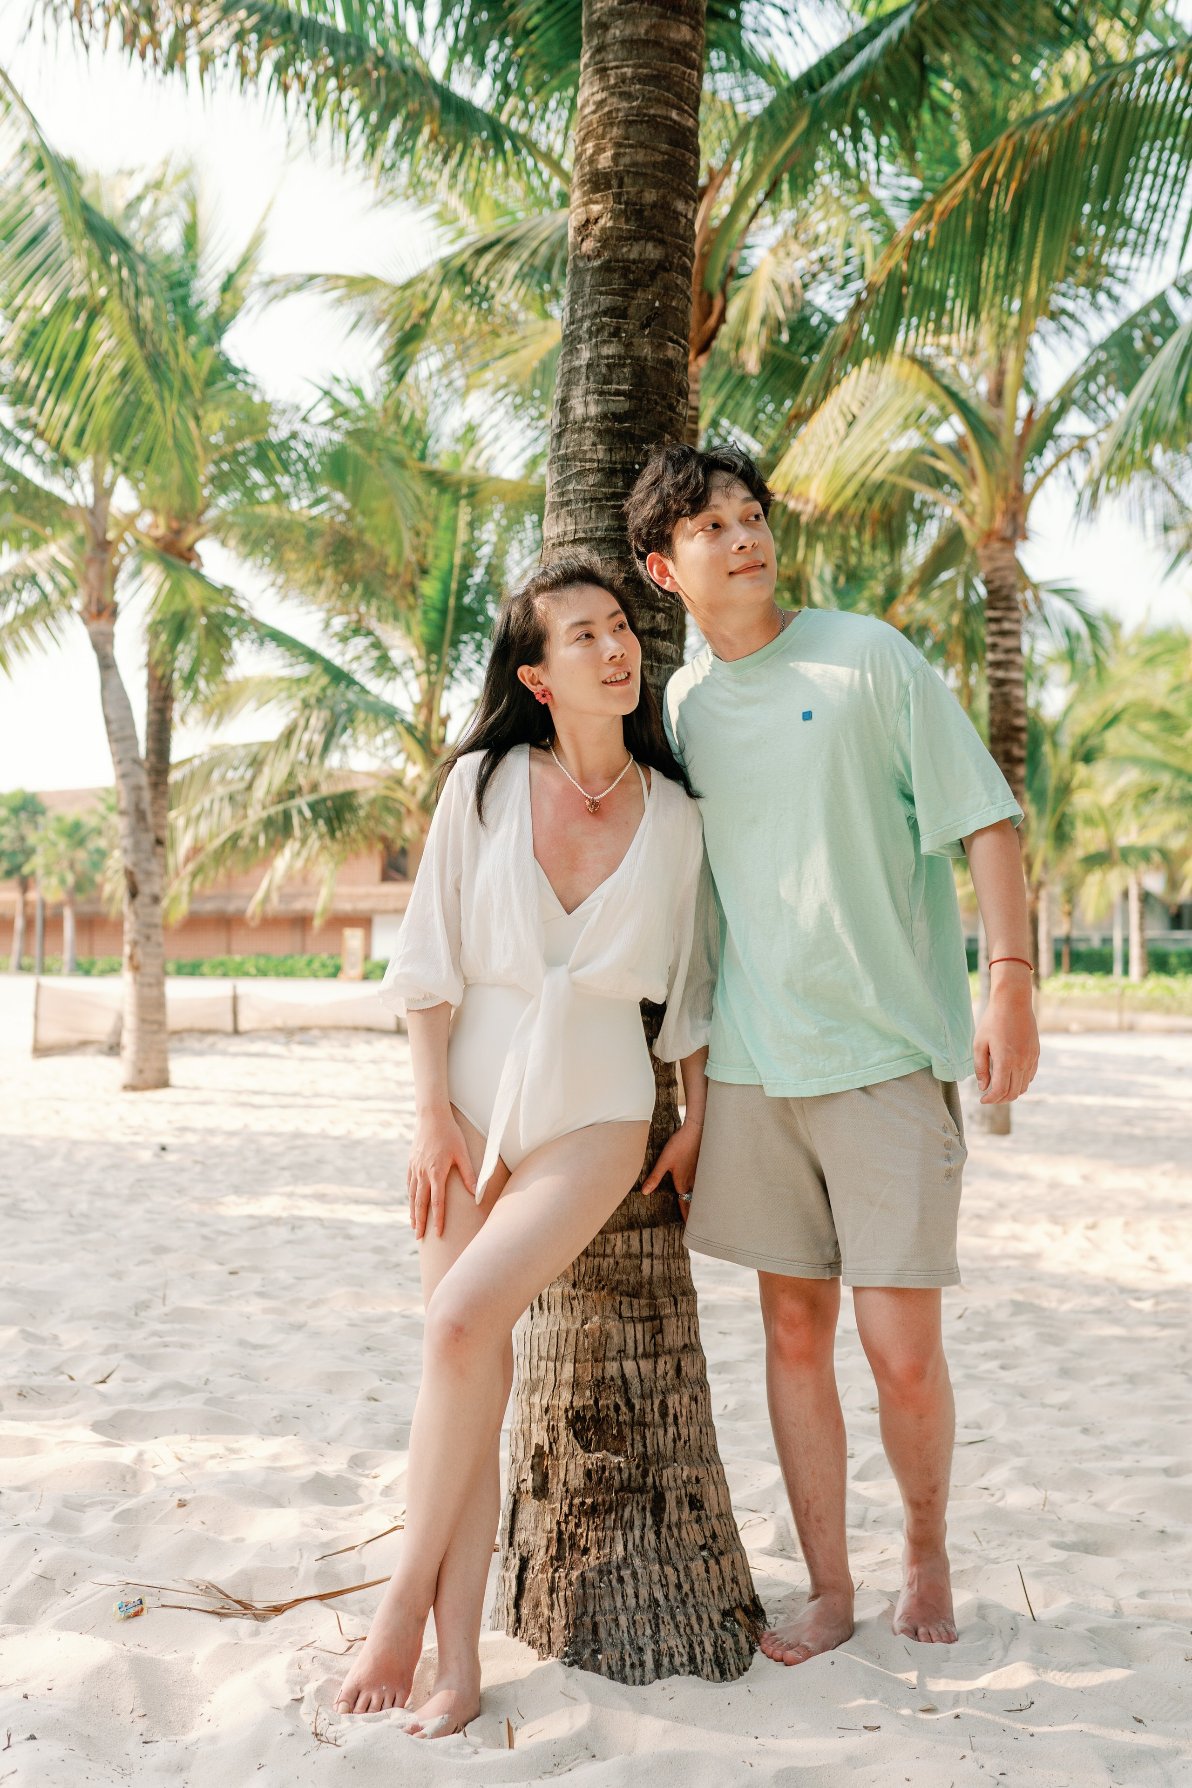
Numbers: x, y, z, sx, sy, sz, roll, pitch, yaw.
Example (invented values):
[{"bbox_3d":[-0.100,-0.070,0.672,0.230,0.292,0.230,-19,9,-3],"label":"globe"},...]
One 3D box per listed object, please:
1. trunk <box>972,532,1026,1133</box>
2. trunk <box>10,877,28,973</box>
[{"bbox_3d":[2.070,-0.330,8.900,0.270,3.120,0.270,0,-1,0],"label":"trunk"},{"bbox_3d":[-13.960,0.690,42.000,0.420,2.300,0.340,0,-1,0],"label":"trunk"}]

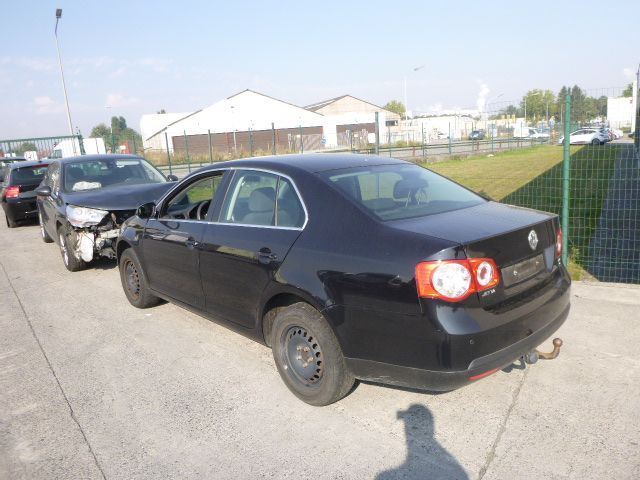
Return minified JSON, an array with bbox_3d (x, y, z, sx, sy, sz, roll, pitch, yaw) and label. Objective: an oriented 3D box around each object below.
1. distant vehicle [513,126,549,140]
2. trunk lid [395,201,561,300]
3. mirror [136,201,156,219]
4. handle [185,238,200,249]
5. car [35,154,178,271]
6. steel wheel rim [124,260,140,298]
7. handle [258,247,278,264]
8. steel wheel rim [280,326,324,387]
[{"bbox_3d":[27.391,-13.695,60.000,4.800,1.900,1.850,-2,11,0],"label":"distant vehicle"},{"bbox_3d":[0.968,0.044,2.721,1.160,0.400,0.590,-13,15,-42],"label":"trunk lid"},{"bbox_3d":[-1.436,-0.250,3.832,0.190,0.150,0.110,-13,15,-42],"label":"mirror"},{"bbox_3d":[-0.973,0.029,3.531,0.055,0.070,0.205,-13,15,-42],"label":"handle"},{"bbox_3d":[-3.543,-0.610,7.757,1.840,1.490,4.250,-11,14,-35],"label":"car"},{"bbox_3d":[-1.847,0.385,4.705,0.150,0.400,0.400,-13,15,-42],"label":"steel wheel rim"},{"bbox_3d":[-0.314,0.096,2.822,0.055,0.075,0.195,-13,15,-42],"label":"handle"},{"bbox_3d":[-0.065,0.687,2.830,0.150,0.400,0.400,-13,15,-42],"label":"steel wheel rim"}]

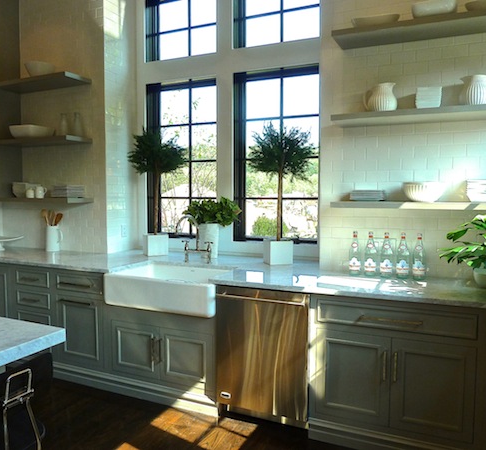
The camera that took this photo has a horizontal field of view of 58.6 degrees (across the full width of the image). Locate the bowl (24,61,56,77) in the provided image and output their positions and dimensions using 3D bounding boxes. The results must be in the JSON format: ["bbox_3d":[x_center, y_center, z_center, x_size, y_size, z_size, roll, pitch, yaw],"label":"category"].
[{"bbox_3d":[-1.890,-1.399,4.012,0.265,0.150,0.265,2,4,24],"label":"bowl"}]

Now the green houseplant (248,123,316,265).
[{"bbox_3d":[0.296,-0.260,3.452,0.540,1.135,0.540,-1,4,-15],"label":"green houseplant"}]

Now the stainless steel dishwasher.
[{"bbox_3d":[0.222,0.800,2.958,0.610,0.855,0.600,2,5,25],"label":"stainless steel dishwasher"}]

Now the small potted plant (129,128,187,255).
[{"bbox_3d":[-0.772,-0.303,3.921,0.530,1.150,0.530,-1,4,-15],"label":"small potted plant"}]

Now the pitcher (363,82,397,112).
[{"bbox_3d":[0.868,-0.790,2.737,0.210,0.200,0.175,2,5,25],"label":"pitcher"}]

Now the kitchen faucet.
[{"bbox_3d":[-0.416,0.117,3.369,0.260,0.388,0.280,2,4,24],"label":"kitchen faucet"}]

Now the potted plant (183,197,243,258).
[{"bbox_3d":[-0.277,0.017,3.782,0.500,0.535,0.460,0,4,0],"label":"potted plant"}]

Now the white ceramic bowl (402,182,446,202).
[{"bbox_3d":[1.107,-0.201,2.660,0.250,0.117,0.250,2,5,25],"label":"white ceramic bowl"}]

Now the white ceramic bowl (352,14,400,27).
[{"bbox_3d":[0.829,-1.237,2.704,0.290,0.082,0.250,2,5,25],"label":"white ceramic bowl"}]

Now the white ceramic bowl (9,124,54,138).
[{"bbox_3d":[-2.000,-0.858,4.102,0.280,0.112,0.280,2,4,24],"label":"white ceramic bowl"}]

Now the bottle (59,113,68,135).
[{"bbox_3d":[-1.653,-0.908,3.991,0.078,0.230,0.078,2,4,24],"label":"bottle"}]

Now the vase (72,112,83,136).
[{"bbox_3d":[-1.502,-0.902,3.945,0.087,0.225,0.087,2,4,24],"label":"vase"}]

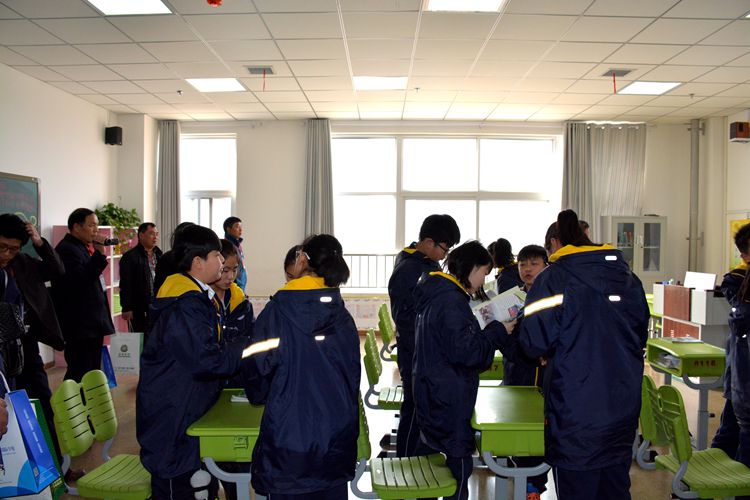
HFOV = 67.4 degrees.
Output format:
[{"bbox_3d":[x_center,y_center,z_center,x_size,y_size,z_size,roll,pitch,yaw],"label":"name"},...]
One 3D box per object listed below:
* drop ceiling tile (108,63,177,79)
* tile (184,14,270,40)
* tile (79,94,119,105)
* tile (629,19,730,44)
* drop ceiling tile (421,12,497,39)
[{"bbox_3d":[-2.328,-1.816,5.683,0.600,0.020,0.600,0,2,1],"label":"drop ceiling tile"},{"bbox_3d":[-1.151,-1.772,4.463,0.600,0.020,0.600,0,2,1],"label":"tile"},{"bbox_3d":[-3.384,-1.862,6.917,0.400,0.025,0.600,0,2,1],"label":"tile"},{"bbox_3d":[2.413,-1.731,4.460,0.600,0.020,0.600,0,2,1],"label":"tile"},{"bbox_3d":[0.643,-1.773,4.436,0.600,0.020,0.600,0,2,1],"label":"drop ceiling tile"}]

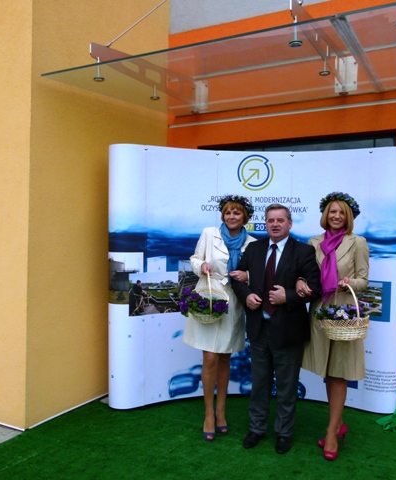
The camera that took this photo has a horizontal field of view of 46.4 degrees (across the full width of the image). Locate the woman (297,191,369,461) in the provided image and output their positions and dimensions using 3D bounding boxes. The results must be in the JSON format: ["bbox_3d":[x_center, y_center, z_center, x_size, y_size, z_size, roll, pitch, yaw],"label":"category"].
[{"bbox_3d":[0.935,0.542,3.200,0.500,1.790,0.400,1,0,24],"label":"woman"}]

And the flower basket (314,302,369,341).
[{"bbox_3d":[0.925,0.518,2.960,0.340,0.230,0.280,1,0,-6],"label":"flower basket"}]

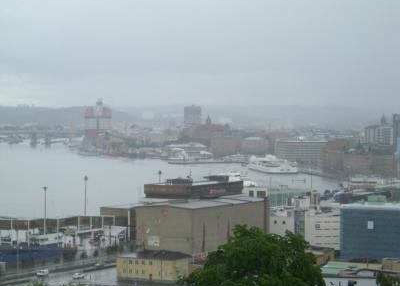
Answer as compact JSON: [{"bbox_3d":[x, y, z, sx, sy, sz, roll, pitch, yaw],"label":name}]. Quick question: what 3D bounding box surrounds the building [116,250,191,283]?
[{"bbox_3d":[-16.633,43.923,474.714,24.300,9.800,10.900,1,2,29],"label":"building"}]

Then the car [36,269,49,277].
[{"bbox_3d":[-57.198,47.572,480.230,1.850,1.650,4.600,1,2,34],"label":"car"}]

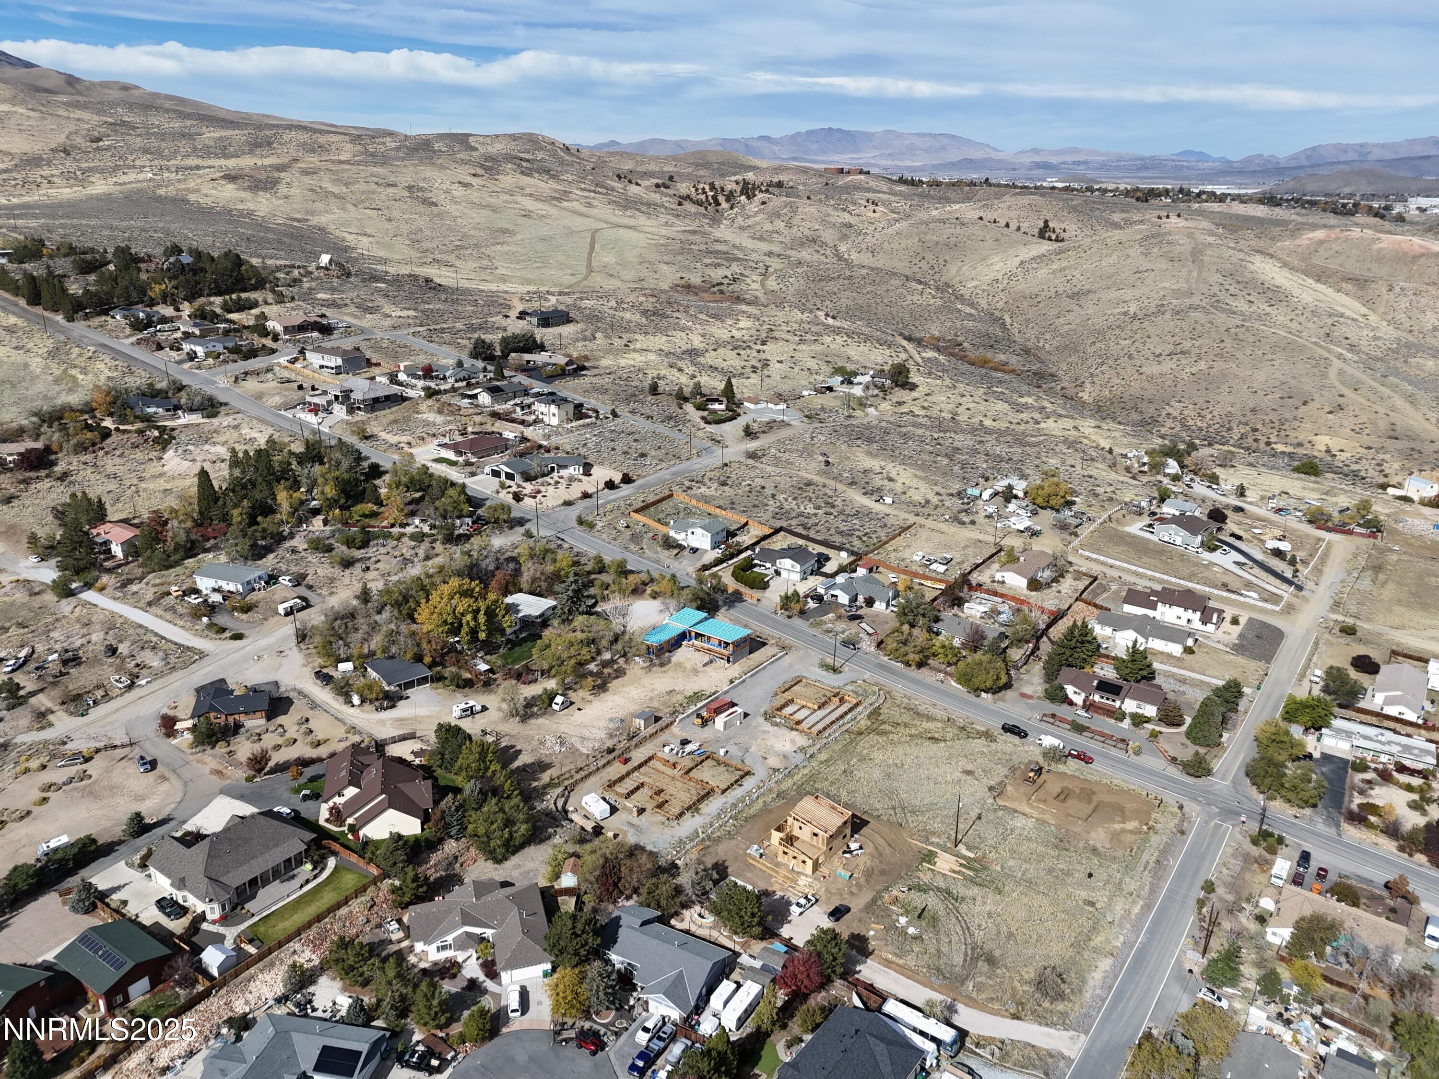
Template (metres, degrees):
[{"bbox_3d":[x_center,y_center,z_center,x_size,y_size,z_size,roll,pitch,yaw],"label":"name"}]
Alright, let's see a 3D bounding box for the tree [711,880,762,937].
[{"bbox_3d":[2.990,62.480,169.220,9.200,9.700,9.200,0,21,0],"label":"tree"}]

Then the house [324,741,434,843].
[{"bbox_3d":[-57.270,41.430,166.700,17.650,6.380,22.850,-6,22,-15],"label":"house"}]

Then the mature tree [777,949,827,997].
[{"bbox_3d":[12.120,63.760,146.400,7.200,6.300,7.000,2,21,6],"label":"mature tree"}]

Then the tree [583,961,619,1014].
[{"bbox_3d":[-17.313,64.630,145.338,5.060,8.640,5.060,-3,20,-8],"label":"tree"}]

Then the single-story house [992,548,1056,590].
[{"bbox_3d":[98.020,8.630,319.320,10.860,4.610,23.570,14,25,33],"label":"single-story house"}]

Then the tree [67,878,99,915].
[{"bbox_3d":[-100.830,56.110,157.650,4.300,5.800,4.300,0,21,0],"label":"tree"}]

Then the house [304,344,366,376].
[{"bbox_3d":[-140.473,-66.580,366.483,24.000,7.100,10.000,14,24,35],"label":"house"}]

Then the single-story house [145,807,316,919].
[{"bbox_3d":[-82.520,51.750,168.550,23.010,6.260,20.790,13,24,31],"label":"single-story house"}]

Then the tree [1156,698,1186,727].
[{"bbox_3d":[103.373,39.532,228.620,6.320,6.860,6.320,9,22,25],"label":"tree"}]

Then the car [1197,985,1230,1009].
[{"bbox_3d":[77.660,72.090,157.000,4.400,1.550,1.780,16,26,35],"label":"car"}]

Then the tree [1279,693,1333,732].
[{"bbox_3d":[137.900,40.470,234.000,11.200,7.400,10.000,0,21,0],"label":"tree"}]

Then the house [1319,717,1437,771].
[{"bbox_3d":[154.660,47.860,234.280,22.900,3.600,10.500,14,25,32],"label":"house"}]

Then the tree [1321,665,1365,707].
[{"bbox_3d":[159.180,37.030,254.780,9.600,8.900,9.600,14,25,33],"label":"tree"}]

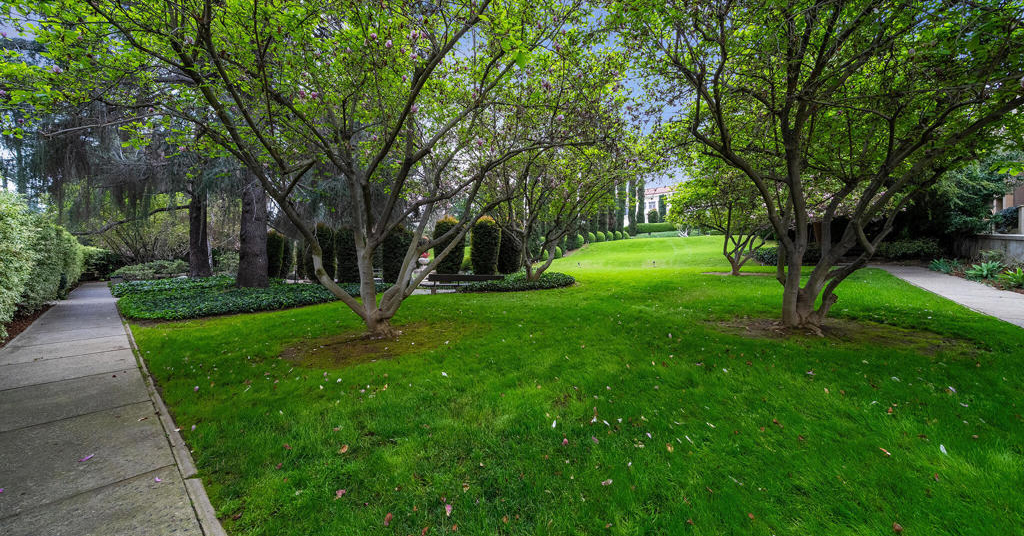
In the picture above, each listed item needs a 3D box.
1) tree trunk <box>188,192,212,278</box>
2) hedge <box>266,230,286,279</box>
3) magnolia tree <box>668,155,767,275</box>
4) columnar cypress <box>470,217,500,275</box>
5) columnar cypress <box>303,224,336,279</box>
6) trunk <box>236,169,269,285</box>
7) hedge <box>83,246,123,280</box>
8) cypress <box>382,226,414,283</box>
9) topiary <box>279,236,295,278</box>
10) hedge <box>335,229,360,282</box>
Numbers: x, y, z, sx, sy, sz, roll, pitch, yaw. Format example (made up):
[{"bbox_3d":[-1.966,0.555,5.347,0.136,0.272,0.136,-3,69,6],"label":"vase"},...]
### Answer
[{"bbox_3d":[-19.597,-2.111,21.500,0.950,5.500,0.950,0,0,-42],"label":"tree trunk"},{"bbox_3d":[-13.631,-0.743,19.500,1.450,2.900,1.450,0,0,0],"label":"hedge"},{"bbox_3d":[10.787,-2.666,17.000,6.200,6.100,6.000,0,0,0],"label":"magnolia tree"},{"bbox_3d":[-1.476,-1.114,19.000,1.680,3.600,1.680,0,0,-4],"label":"columnar cypress"},{"bbox_3d":[-12.477,-0.999,22.000,1.750,3.650,1.750,0,0,-30],"label":"columnar cypress"},{"bbox_3d":[-11.834,-1.749,15.500,1.100,5.400,1.100,0,0,0],"label":"trunk"},{"bbox_3d":[-28.734,-0.387,24.000,1.700,2.500,2.600,0,0,40],"label":"hedge"},{"bbox_3d":[-5.655,-0.673,17.000,1.500,2.900,1.500,0,0,0],"label":"cypress"},{"bbox_3d":[-18.175,-0.766,27.500,1.300,3.400,1.300,0,0,-33],"label":"topiary"},{"bbox_3d":[-8.695,-0.720,18.200,1.450,2.900,1.450,0,0,0],"label":"hedge"}]

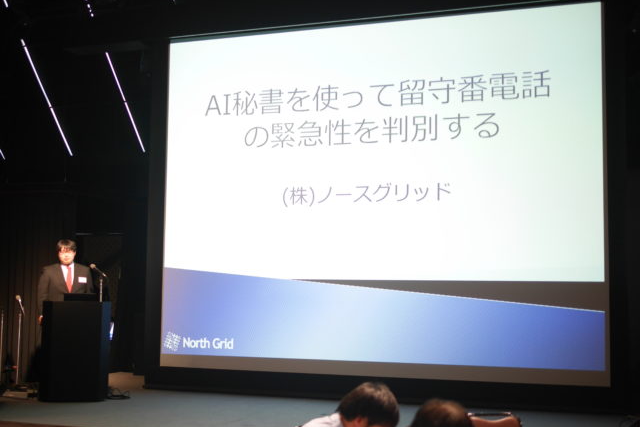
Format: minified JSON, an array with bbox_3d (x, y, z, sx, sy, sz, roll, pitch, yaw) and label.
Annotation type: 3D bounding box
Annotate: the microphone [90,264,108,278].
[{"bbox_3d":[-2.232,0.578,9.350,0.210,0.052,0.052,38,12,24],"label":"microphone"}]

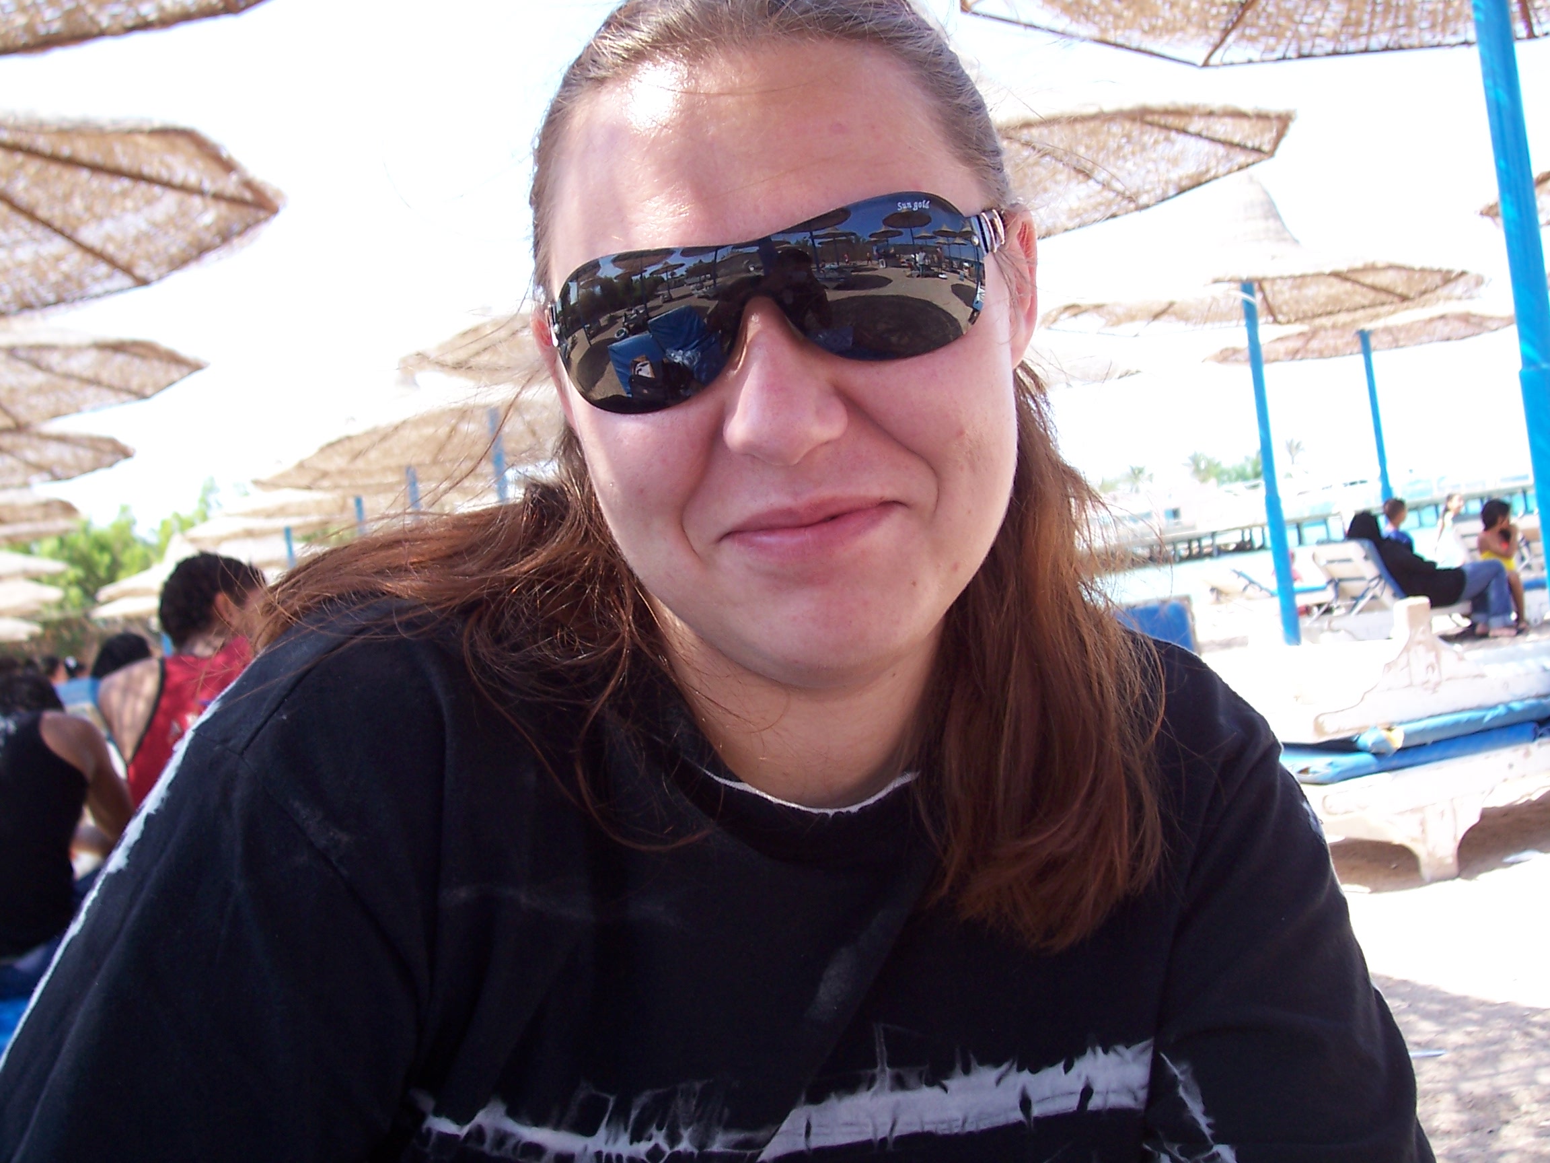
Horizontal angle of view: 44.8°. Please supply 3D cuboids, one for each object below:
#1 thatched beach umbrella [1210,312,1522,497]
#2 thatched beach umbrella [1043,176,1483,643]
[{"bbox_3d":[6.061,-1.692,19.009,3.190,3.445,3.190,-7,1,0],"label":"thatched beach umbrella"},{"bbox_3d":[3.662,-1.259,13.700,3.190,3.445,3.190,-7,1,0],"label":"thatched beach umbrella"}]

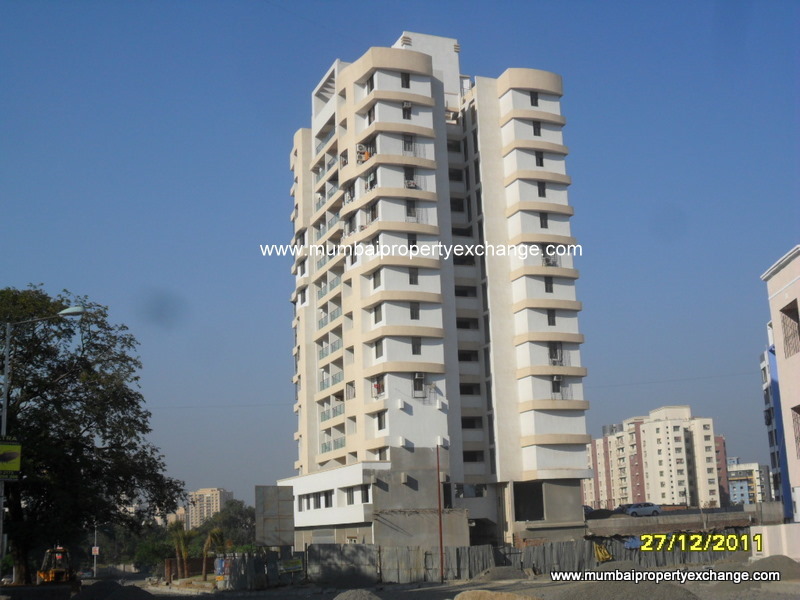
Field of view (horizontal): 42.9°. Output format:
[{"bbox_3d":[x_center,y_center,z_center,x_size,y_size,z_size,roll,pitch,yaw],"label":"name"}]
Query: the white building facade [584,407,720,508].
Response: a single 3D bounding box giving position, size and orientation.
[{"bbox_3d":[74.486,48.967,307.485,21.500,29.547,50.000,0,-13,-7],"label":"white building facade"}]

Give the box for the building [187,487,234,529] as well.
[{"bbox_3d":[-188.465,215.526,1017.714,34.000,50.949,27.000,-5,-13,15],"label":"building"}]

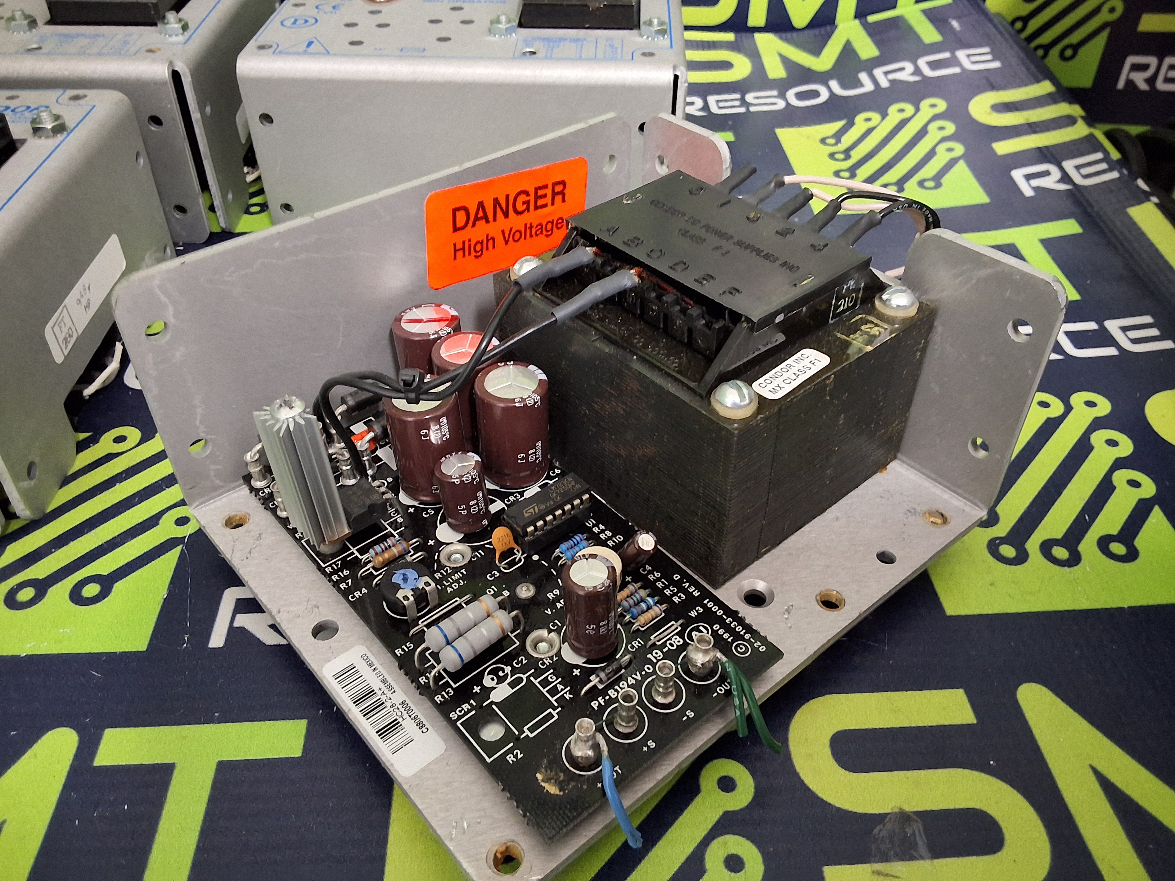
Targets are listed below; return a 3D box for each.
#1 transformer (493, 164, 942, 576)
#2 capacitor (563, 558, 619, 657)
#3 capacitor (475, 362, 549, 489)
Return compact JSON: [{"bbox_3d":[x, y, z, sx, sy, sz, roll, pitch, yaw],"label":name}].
[{"bbox_3d":[0.028,-0.022,0.222,0.065,0.057,0.075,-29,48,-30],"label":"transformer"},{"bbox_3d":[0.001,0.031,0.177,0.010,0.020,0.010,-2,42,2],"label":"capacitor"},{"bbox_3d":[-0.017,-0.004,0.215,0.016,0.025,0.016,1,41,-1],"label":"capacitor"}]

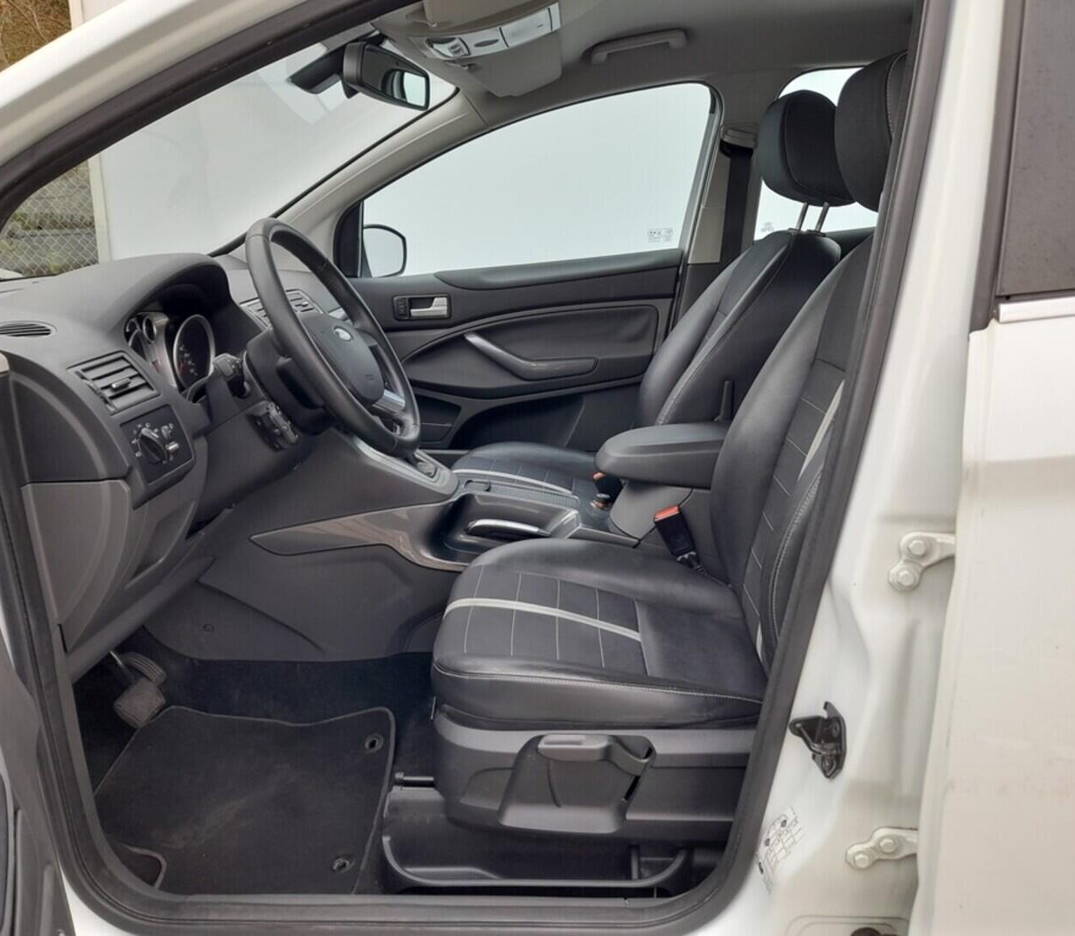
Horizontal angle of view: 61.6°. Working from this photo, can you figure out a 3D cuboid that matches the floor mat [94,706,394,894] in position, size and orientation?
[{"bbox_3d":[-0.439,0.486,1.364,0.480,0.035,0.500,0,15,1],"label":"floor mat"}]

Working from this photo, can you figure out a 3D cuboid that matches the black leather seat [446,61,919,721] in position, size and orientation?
[{"bbox_3d":[0.227,-0.124,1.234,0.730,0.840,0.520,0,15,1],"label":"black leather seat"}]

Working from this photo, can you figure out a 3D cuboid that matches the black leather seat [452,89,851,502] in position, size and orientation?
[{"bbox_3d":[0.216,-0.340,1.943,0.830,0.890,0.520,0,15,1],"label":"black leather seat"}]

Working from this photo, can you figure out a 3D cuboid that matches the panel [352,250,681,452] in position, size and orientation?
[{"bbox_3d":[-0.066,-0.269,2.280,0.910,0.540,0.120,0,15,1],"label":"panel"}]

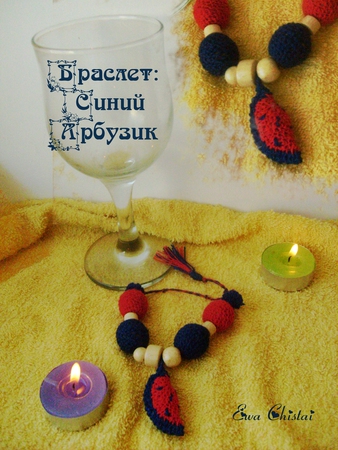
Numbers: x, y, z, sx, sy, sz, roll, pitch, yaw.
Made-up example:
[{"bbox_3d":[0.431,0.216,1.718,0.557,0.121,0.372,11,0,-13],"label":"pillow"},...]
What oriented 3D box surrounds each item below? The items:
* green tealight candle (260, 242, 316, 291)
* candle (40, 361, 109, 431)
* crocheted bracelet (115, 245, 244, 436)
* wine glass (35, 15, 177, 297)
[{"bbox_3d":[0.088,0.032,0.339,0.039,0.018,0.039,-4,37,0],"label":"green tealight candle"},{"bbox_3d":[-0.054,0.100,0.267,0.038,0.018,0.038,-2,37,0],"label":"candle"},{"bbox_3d":[0.009,0.059,0.297,0.086,0.022,0.152,-4,37,0],"label":"crocheted bracelet"},{"bbox_3d":[-0.036,-0.043,0.311,0.080,0.170,0.080,-4,37,0],"label":"wine glass"}]

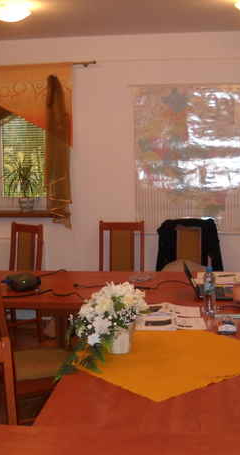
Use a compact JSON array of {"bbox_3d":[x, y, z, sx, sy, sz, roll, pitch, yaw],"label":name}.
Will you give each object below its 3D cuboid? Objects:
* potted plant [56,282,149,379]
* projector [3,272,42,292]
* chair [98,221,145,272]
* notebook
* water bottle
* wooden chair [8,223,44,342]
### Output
[{"bbox_3d":[-0.066,0.389,2.732,0.370,0.300,0.360,0,8,8],"label":"potted plant"},{"bbox_3d":[-0.595,0.322,4.135,0.180,0.080,0.220,-4,8,-22],"label":"projector"},{"bbox_3d":[-0.008,0.446,5.370,0.420,0.940,0.480,0,8,7],"label":"chair"},{"bbox_3d":[0.534,0.277,3.847,0.320,0.210,0.350,0,7,8],"label":"notebook"},{"bbox_3d":[0.448,0.323,3.345,0.064,0.244,0.064,0,7,8],"label":"water bottle"},{"bbox_3d":[-0.909,0.459,5.372,0.420,0.940,0.480,7,11,43],"label":"wooden chair"}]

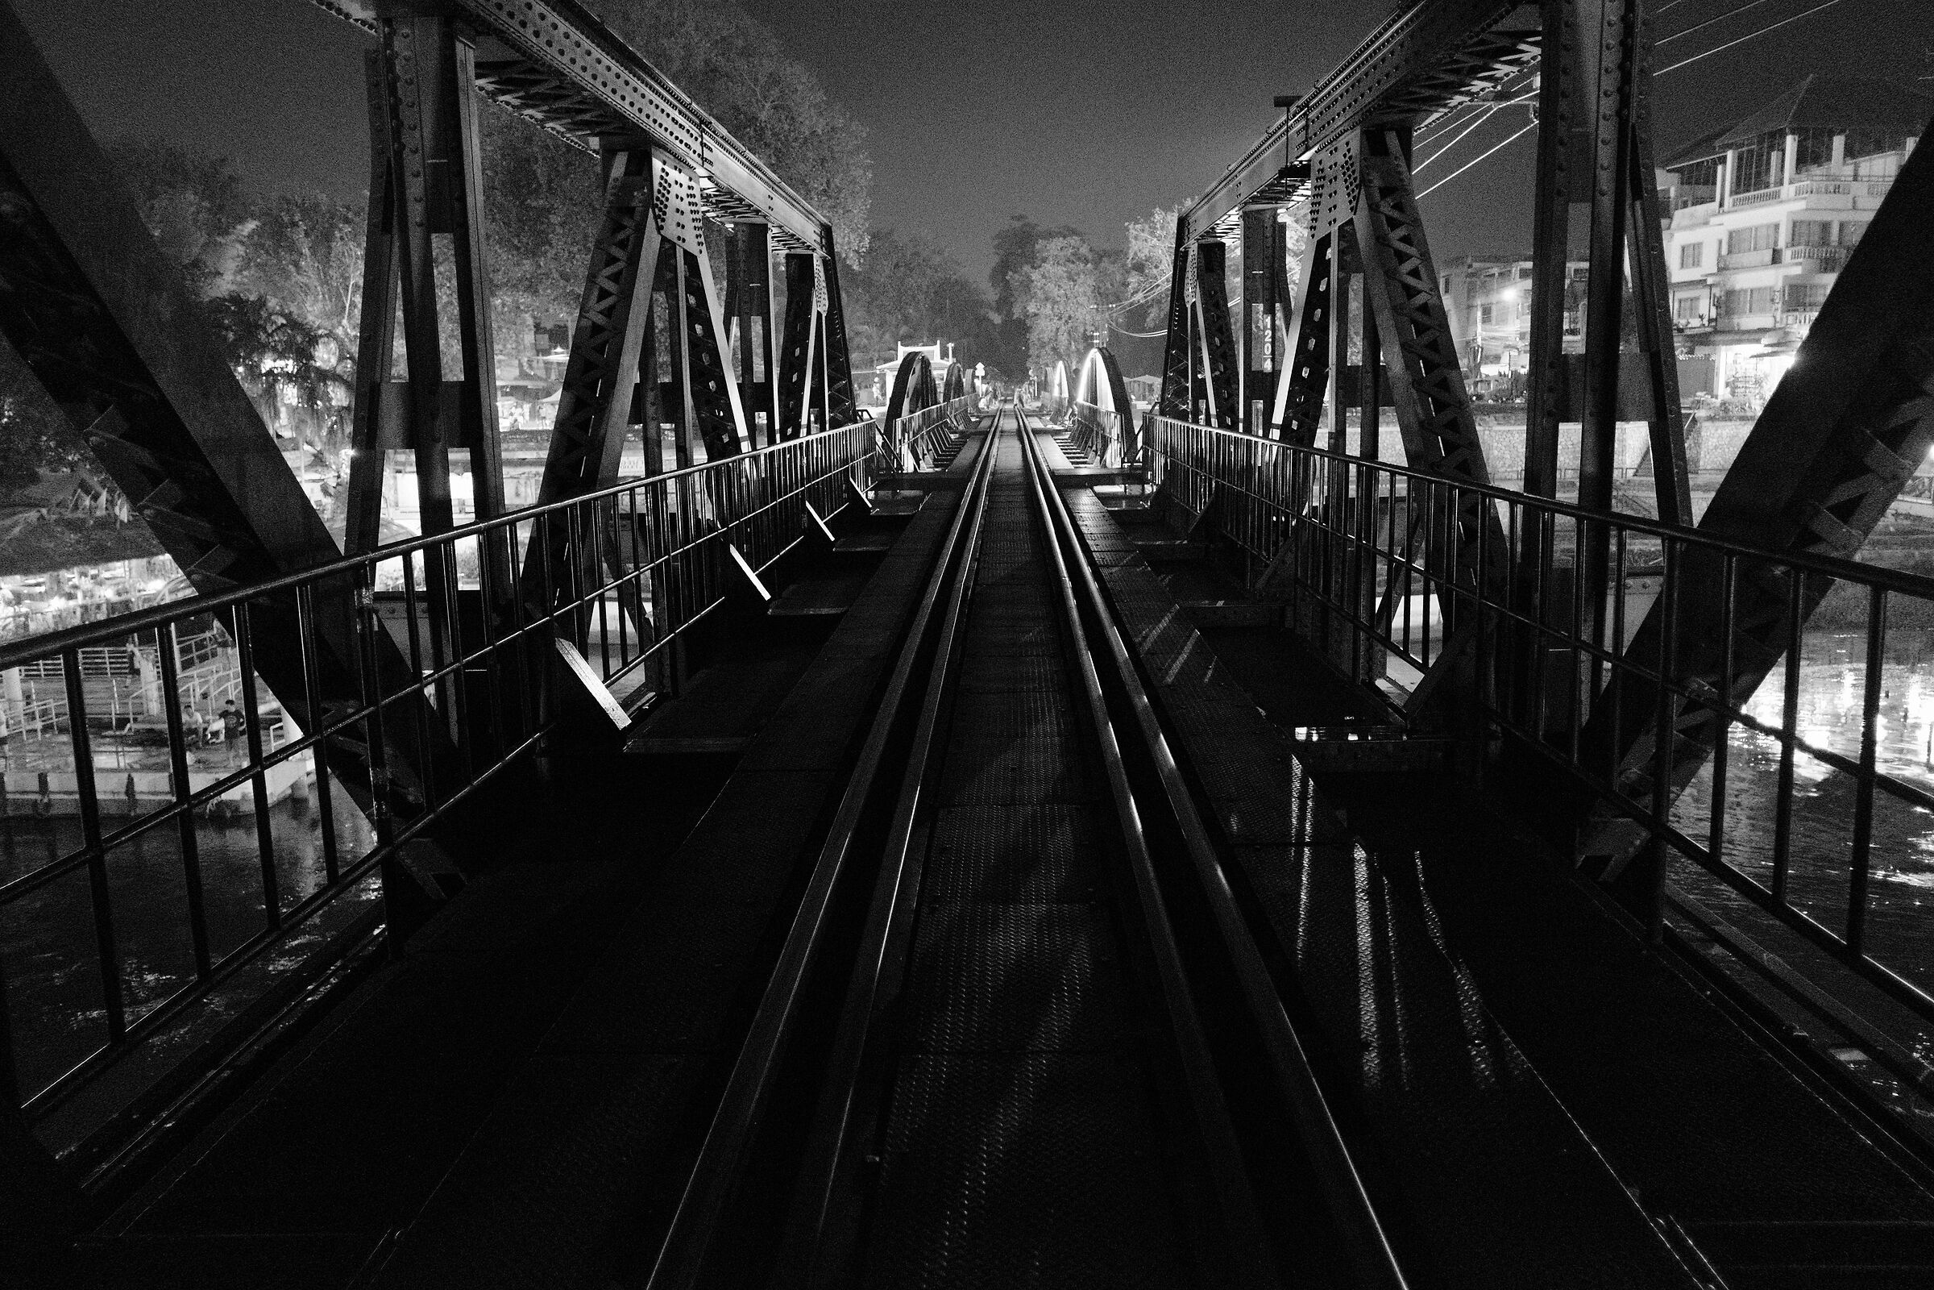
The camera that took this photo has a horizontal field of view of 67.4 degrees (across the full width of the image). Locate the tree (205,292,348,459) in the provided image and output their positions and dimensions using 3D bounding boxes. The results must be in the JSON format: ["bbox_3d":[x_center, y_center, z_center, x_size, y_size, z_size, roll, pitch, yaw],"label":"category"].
[{"bbox_3d":[-29.260,-11.500,62.010,6.910,6.800,6.300,-1,10,0],"label":"tree"}]

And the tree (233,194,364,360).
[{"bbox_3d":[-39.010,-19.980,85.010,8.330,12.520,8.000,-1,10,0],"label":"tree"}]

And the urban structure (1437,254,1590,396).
[{"bbox_3d":[41.360,-23.640,108.010,10.500,10.230,8.500,-1,10,0],"label":"urban structure"}]

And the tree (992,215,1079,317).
[{"bbox_3d":[7.150,-32.580,140.020,9.770,17.070,9.500,-1,10,0],"label":"tree"}]

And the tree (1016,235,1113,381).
[{"bbox_3d":[7.730,-25.880,115.010,7.670,12.750,7.500,-1,10,0],"label":"tree"}]

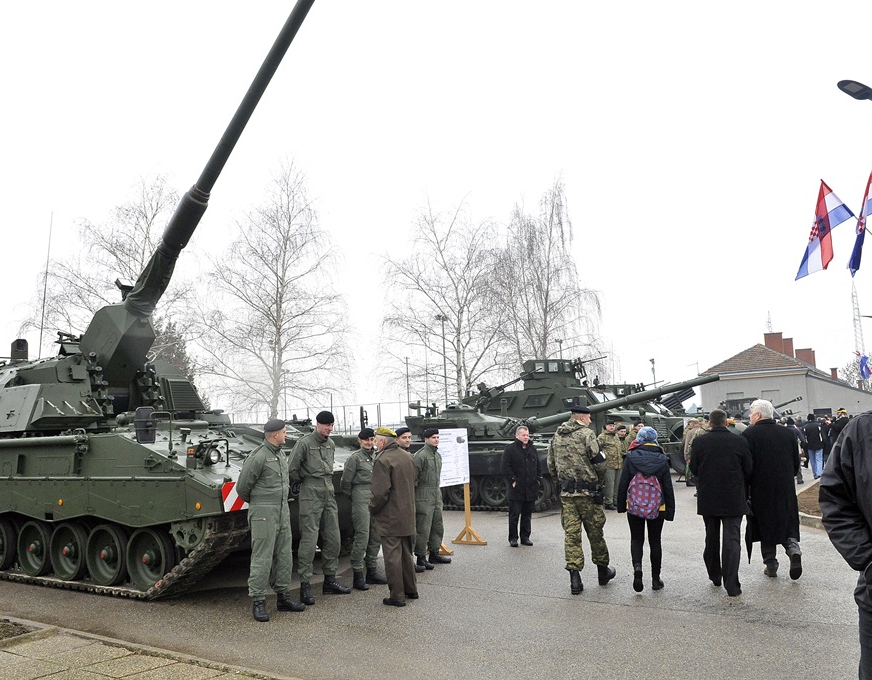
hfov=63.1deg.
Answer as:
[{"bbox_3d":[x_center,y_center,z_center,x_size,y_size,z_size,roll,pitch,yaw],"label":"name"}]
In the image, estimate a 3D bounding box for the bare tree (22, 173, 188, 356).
[{"bbox_3d":[-12.910,-0.636,28.532,6.800,12.680,6.800,-2,-7,0],"label":"bare tree"}]

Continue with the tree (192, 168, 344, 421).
[{"bbox_3d":[-6.701,-1.052,29.394,6.300,13.300,6.300,-2,-7,0],"label":"tree"}]

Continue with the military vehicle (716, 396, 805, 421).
[{"bbox_3d":[15.122,4.090,33.486,6.000,2.700,2.600,-8,-9,35],"label":"military vehicle"}]

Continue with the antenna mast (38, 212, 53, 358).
[{"bbox_3d":[-7.283,-0.943,13.265,0.050,2.960,0.050,-3,-8,31],"label":"antenna mast"}]

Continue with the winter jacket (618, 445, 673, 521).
[{"bbox_3d":[2.177,1.470,7.380,0.580,0.780,0.360,-4,-8,16],"label":"winter jacket"}]

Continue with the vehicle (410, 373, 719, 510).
[{"bbox_3d":[2.066,2.370,16.151,8.850,2.600,3.450,-8,-9,35],"label":"vehicle"}]

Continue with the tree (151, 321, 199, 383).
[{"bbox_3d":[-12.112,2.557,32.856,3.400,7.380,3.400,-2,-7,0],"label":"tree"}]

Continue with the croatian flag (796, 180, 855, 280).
[{"bbox_3d":[7.514,-2.112,13.700,1.000,1.900,0.500,-6,-8,24],"label":"croatian flag"}]

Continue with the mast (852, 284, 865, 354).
[{"bbox_3d":[72.332,2.368,121.369,2.200,25.000,2.200,-7,-9,30],"label":"mast"}]

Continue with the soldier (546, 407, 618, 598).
[{"bbox_3d":[1.489,1.678,7.320,0.570,1.794,0.440,-6,-7,27],"label":"soldier"}]

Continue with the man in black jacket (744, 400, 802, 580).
[{"bbox_3d":[3.637,1.632,7.741,0.600,1.840,0.500,-5,-8,19],"label":"man in black jacket"}]

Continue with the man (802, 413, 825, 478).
[{"bbox_3d":[10.246,2.859,19.276,0.540,1.757,0.420,-5,-7,25],"label":"man"}]

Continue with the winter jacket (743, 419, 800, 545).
[{"bbox_3d":[3.589,1.518,7.620,0.550,1.300,0.400,-5,-8,22],"label":"winter jacket"}]

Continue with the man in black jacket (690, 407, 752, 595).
[{"bbox_3d":[2.779,1.549,6.994,0.530,1.790,0.440,-5,-8,21],"label":"man in black jacket"}]

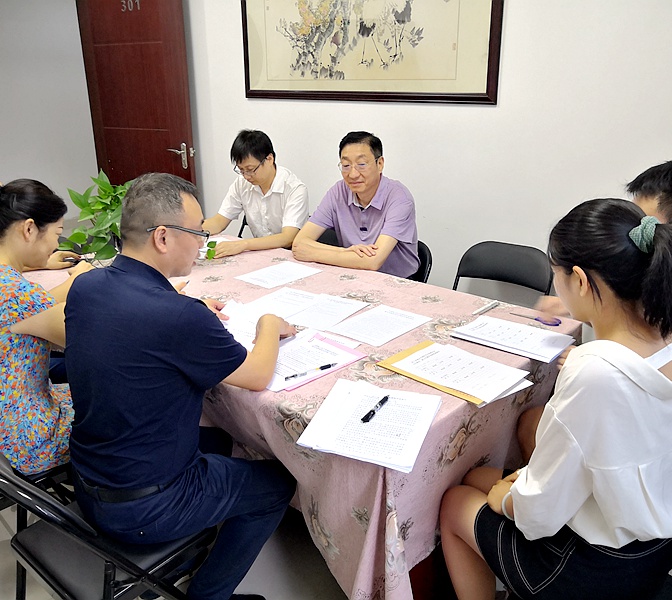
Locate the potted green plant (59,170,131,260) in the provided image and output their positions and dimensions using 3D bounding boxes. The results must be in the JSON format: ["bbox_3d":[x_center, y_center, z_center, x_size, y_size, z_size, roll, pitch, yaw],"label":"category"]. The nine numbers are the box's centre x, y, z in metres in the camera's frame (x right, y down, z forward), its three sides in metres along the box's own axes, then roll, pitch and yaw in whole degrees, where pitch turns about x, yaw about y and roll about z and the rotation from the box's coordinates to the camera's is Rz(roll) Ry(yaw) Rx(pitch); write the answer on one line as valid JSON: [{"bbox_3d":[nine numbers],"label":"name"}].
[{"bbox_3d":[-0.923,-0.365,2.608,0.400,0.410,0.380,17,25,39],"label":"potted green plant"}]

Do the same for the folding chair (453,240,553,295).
[{"bbox_3d":[0.593,0.187,2.677,0.450,0.800,0.480,16,25,39],"label":"folding chair"}]

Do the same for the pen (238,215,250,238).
[{"bbox_3d":[-0.478,-0.377,3.200,0.014,0.125,0.014,17,0,0],"label":"pen"}]

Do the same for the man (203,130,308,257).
[{"bbox_3d":[-0.416,-0.181,3.058,0.540,1.250,0.720,17,26,41],"label":"man"}]

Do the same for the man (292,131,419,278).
[{"bbox_3d":[0.061,-0.076,2.722,0.550,1.270,0.680,12,23,32],"label":"man"}]

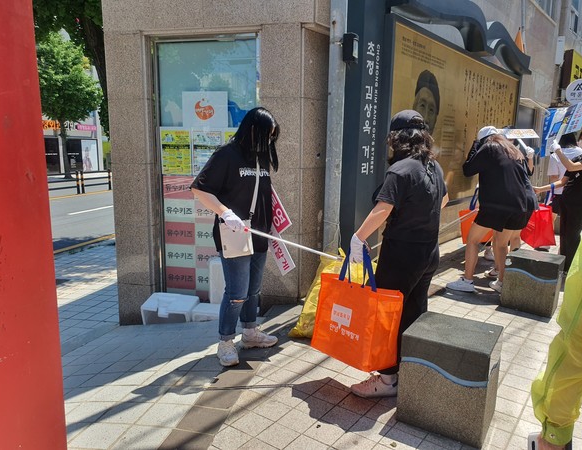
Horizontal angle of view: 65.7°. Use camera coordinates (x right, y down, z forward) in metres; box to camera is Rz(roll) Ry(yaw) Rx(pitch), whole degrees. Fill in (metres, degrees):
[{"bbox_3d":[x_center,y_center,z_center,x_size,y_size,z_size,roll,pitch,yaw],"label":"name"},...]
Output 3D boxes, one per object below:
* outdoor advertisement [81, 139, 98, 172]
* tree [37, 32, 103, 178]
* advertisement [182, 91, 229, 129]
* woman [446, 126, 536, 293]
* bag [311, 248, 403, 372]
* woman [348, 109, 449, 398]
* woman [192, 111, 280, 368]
[{"bbox_3d":[-11.572,-3.998,26.000,0.950,1.900,0.060,-10,15,-44],"label":"outdoor advertisement"},{"bbox_3d":[-10.900,-5.600,21.800,3.700,6.500,3.700,-3,12,-20],"label":"tree"},{"bbox_3d":[-0.782,-1.051,4.120,0.445,0.350,0.020,4,11,14],"label":"advertisement"},{"bbox_3d":[1.880,-0.126,4.250,0.620,1.500,0.520,10,14,39],"label":"woman"},{"bbox_3d":[0.350,0.404,2.320,0.201,0.539,0.398,2,6,-38],"label":"bag"},{"bbox_3d":[0.625,0.135,2.530,0.430,1.570,0.540,10,14,39],"label":"woman"},{"bbox_3d":[-0.325,0.070,2.800,0.420,1.580,0.480,11,15,42],"label":"woman"}]

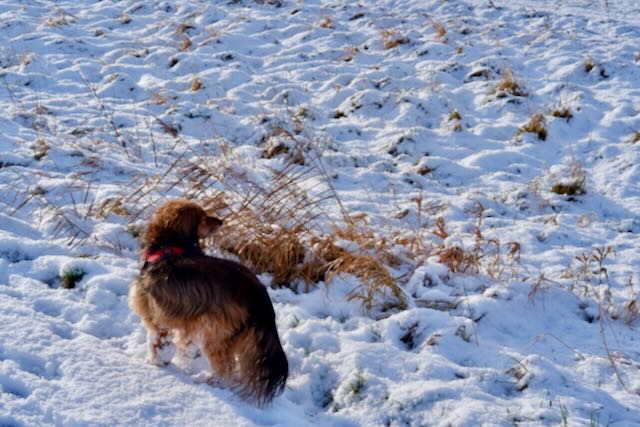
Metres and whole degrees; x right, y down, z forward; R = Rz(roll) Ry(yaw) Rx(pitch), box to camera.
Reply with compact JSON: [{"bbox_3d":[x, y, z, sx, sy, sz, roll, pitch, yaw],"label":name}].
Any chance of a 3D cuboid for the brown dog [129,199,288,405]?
[{"bbox_3d":[-0.322,0.260,2.743,0.270,0.510,0.560,-19,28,-40],"label":"brown dog"}]

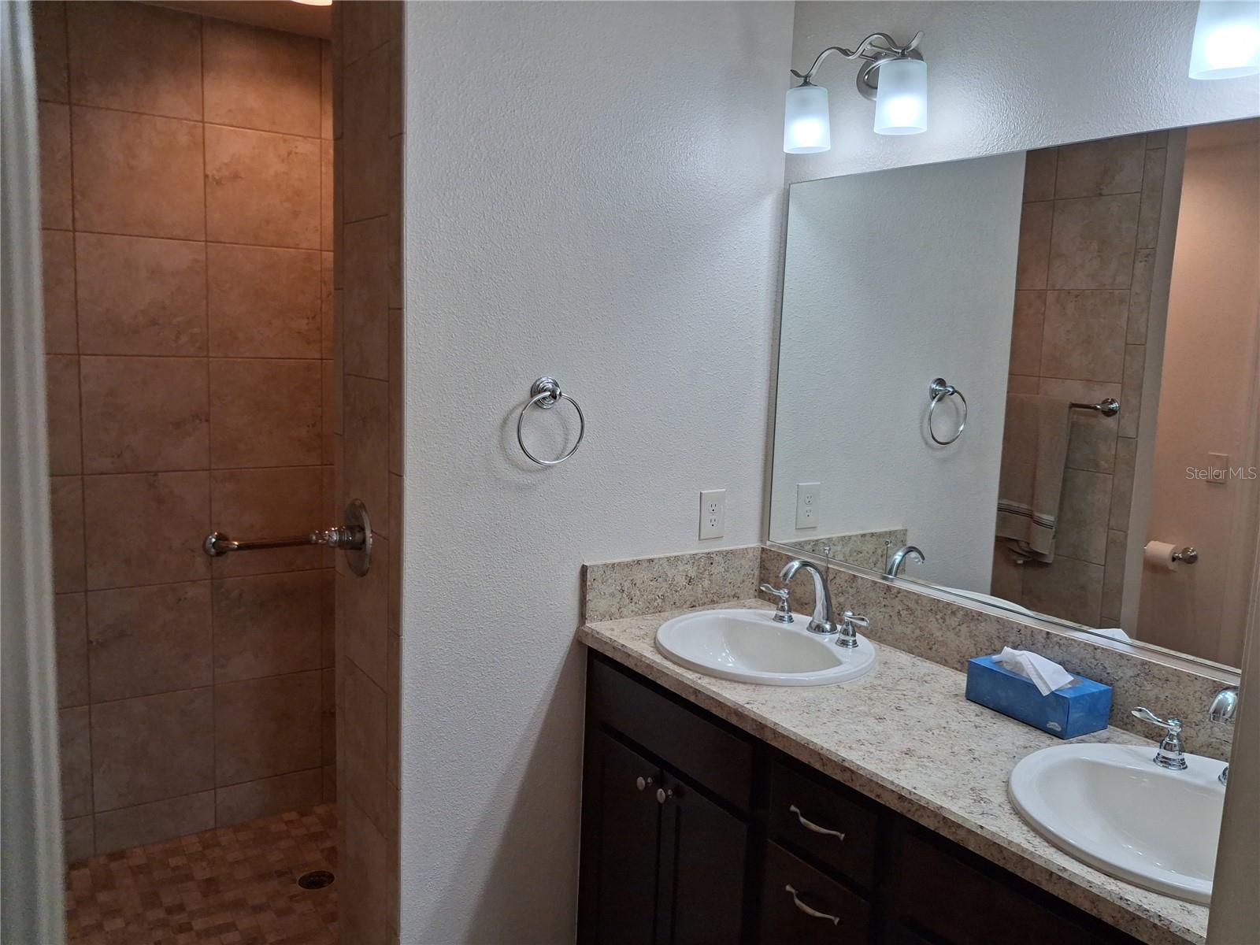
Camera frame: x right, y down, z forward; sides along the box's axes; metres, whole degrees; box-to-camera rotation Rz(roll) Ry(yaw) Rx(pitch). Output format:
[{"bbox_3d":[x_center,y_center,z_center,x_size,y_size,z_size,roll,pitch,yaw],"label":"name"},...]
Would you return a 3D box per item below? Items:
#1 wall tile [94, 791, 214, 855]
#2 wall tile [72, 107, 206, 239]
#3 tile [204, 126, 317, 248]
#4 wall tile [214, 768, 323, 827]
[{"bbox_3d":[-1.449,1.067,3.014,0.334,0.131,0.010,-3,9,-34],"label":"wall tile"},{"bbox_3d":[-1.348,-0.818,2.705,0.328,0.328,0.010,-3,9,-35],"label":"wall tile"},{"bbox_3d":[-1.088,-0.843,2.932,0.332,0.332,0.010,-3,9,-34],"label":"tile"},{"bbox_3d":[-1.151,1.035,3.147,0.328,0.127,0.010,-3,9,-35],"label":"wall tile"}]

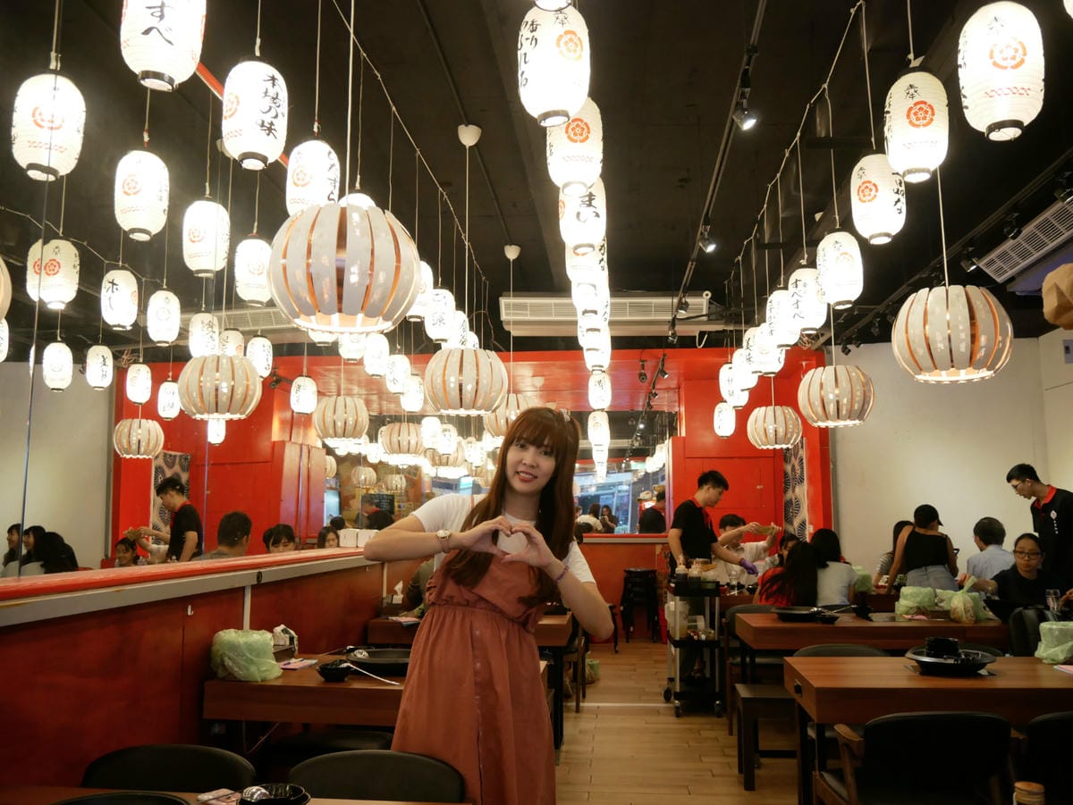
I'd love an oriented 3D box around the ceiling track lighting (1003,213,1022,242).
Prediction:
[{"bbox_3d":[3.120,-1.151,5.700,0.130,0.180,0.110,-1,-8,5],"label":"ceiling track lighting"}]

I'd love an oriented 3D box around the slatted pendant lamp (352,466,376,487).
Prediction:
[{"bbox_3d":[-3.278,1.405,16.354,0.490,0.380,0.490,1,-8,-11],"label":"slatted pendant lamp"}]

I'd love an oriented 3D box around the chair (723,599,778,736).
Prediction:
[{"bbox_3d":[1.458,1.705,5.585,0.520,0.760,0.520,-1,-8,5],"label":"chair"}]

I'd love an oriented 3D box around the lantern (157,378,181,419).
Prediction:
[{"bbox_3d":[-3.869,-0.020,9.147,0.220,0.400,0.220,-1,-8,5],"label":"lantern"}]

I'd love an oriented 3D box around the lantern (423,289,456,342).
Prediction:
[{"bbox_3d":[-0.676,-0.617,6.107,0.220,0.400,0.220,-1,-8,5],"label":"lantern"}]

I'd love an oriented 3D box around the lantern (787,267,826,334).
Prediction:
[{"bbox_3d":[1.638,-0.615,5.243,0.220,0.390,0.220,-3,-8,18],"label":"lantern"}]

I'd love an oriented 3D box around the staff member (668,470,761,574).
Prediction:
[{"bbox_3d":[1.403,1.435,6.900,0.600,1.720,0.500,-6,-10,33],"label":"staff member"}]

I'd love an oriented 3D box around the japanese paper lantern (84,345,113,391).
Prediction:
[{"bbox_3d":[-3.989,-0.321,7.933,0.220,0.400,0.220,-1,-8,5],"label":"japanese paper lantern"}]

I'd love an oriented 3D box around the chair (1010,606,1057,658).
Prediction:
[{"bbox_3d":[2.579,1.498,4.391,0.500,0.820,0.520,-1,-8,5],"label":"chair"}]

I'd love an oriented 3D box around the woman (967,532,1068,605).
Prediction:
[{"bbox_3d":[3.073,1.460,5.400,0.640,1.220,0.700,-1,-8,7],"label":"woman"}]

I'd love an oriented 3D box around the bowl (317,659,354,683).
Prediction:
[{"bbox_3d":[-0.740,0.996,3.204,0.143,0.057,0.143,1,-8,-13],"label":"bowl"}]

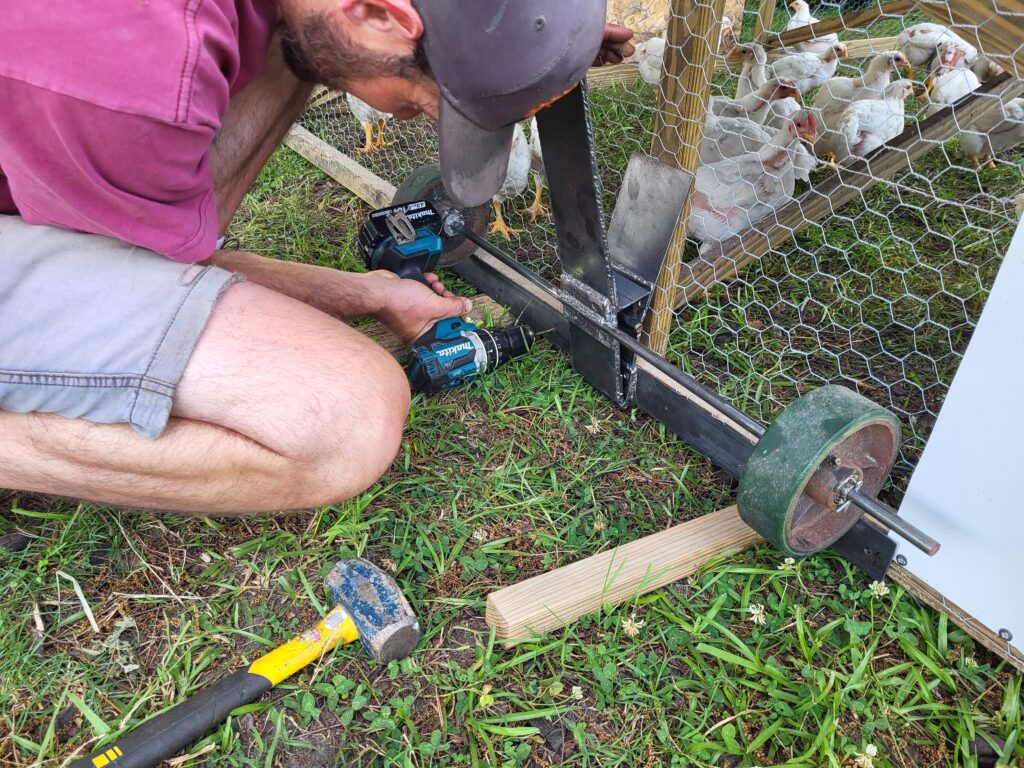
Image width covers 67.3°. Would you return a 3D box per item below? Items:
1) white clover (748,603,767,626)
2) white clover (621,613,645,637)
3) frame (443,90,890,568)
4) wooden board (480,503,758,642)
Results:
[{"bbox_3d":[0.225,0.211,0.703,0.018,0.019,0.018,2,31,-1],"label":"white clover"},{"bbox_3d":[0.108,0.215,0.687,0.021,0.019,0.021,2,31,-1],"label":"white clover"},{"bbox_3d":[0.097,-0.179,0.953,0.178,0.426,0.903,-16,36,-28],"label":"frame"},{"bbox_3d":[0.143,0.179,0.773,0.352,0.026,0.038,-13,35,-25],"label":"wooden board"}]

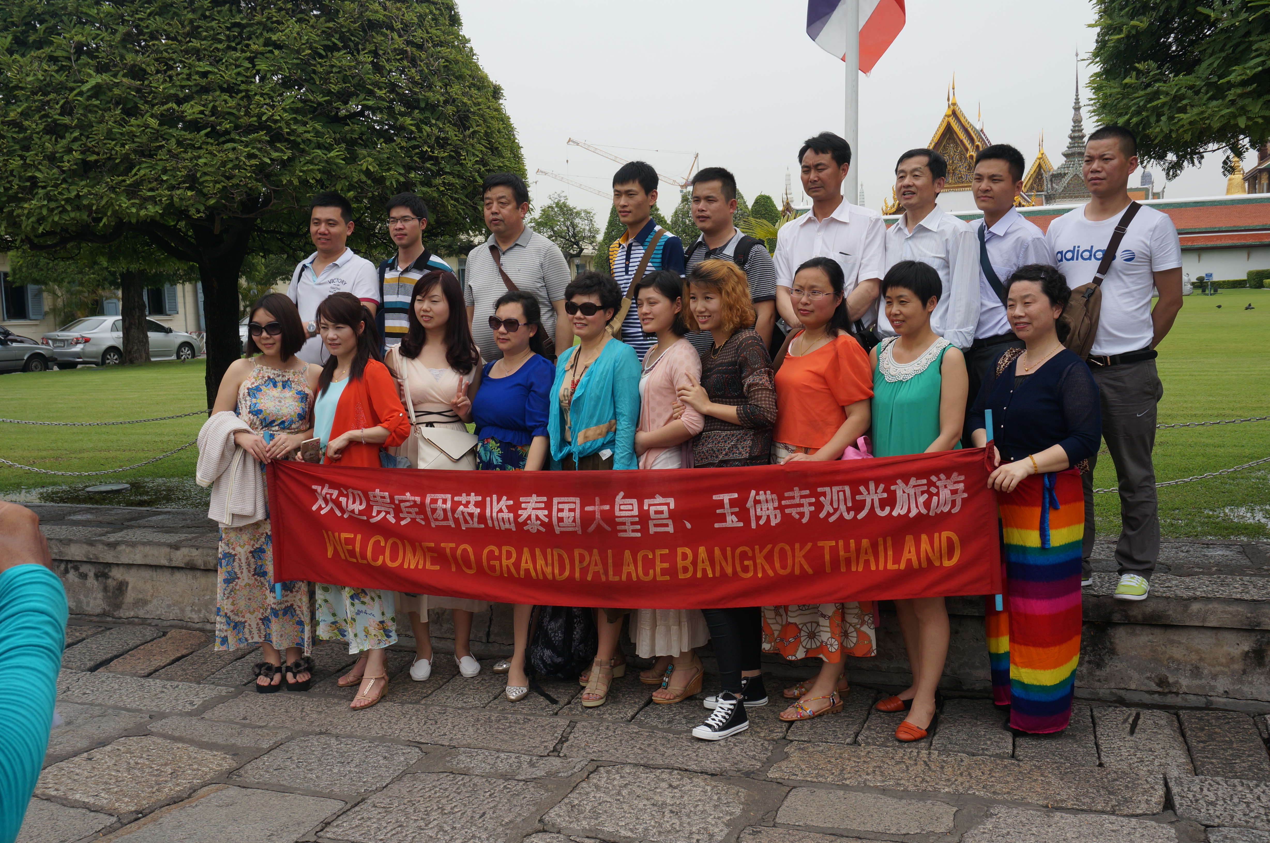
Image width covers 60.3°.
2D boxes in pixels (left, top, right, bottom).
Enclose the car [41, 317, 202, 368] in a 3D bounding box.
[{"bbox_3d":[-14.762,-2.353,31.833,1.760,1.470,4.540,2,7,24],"label":"car"}]

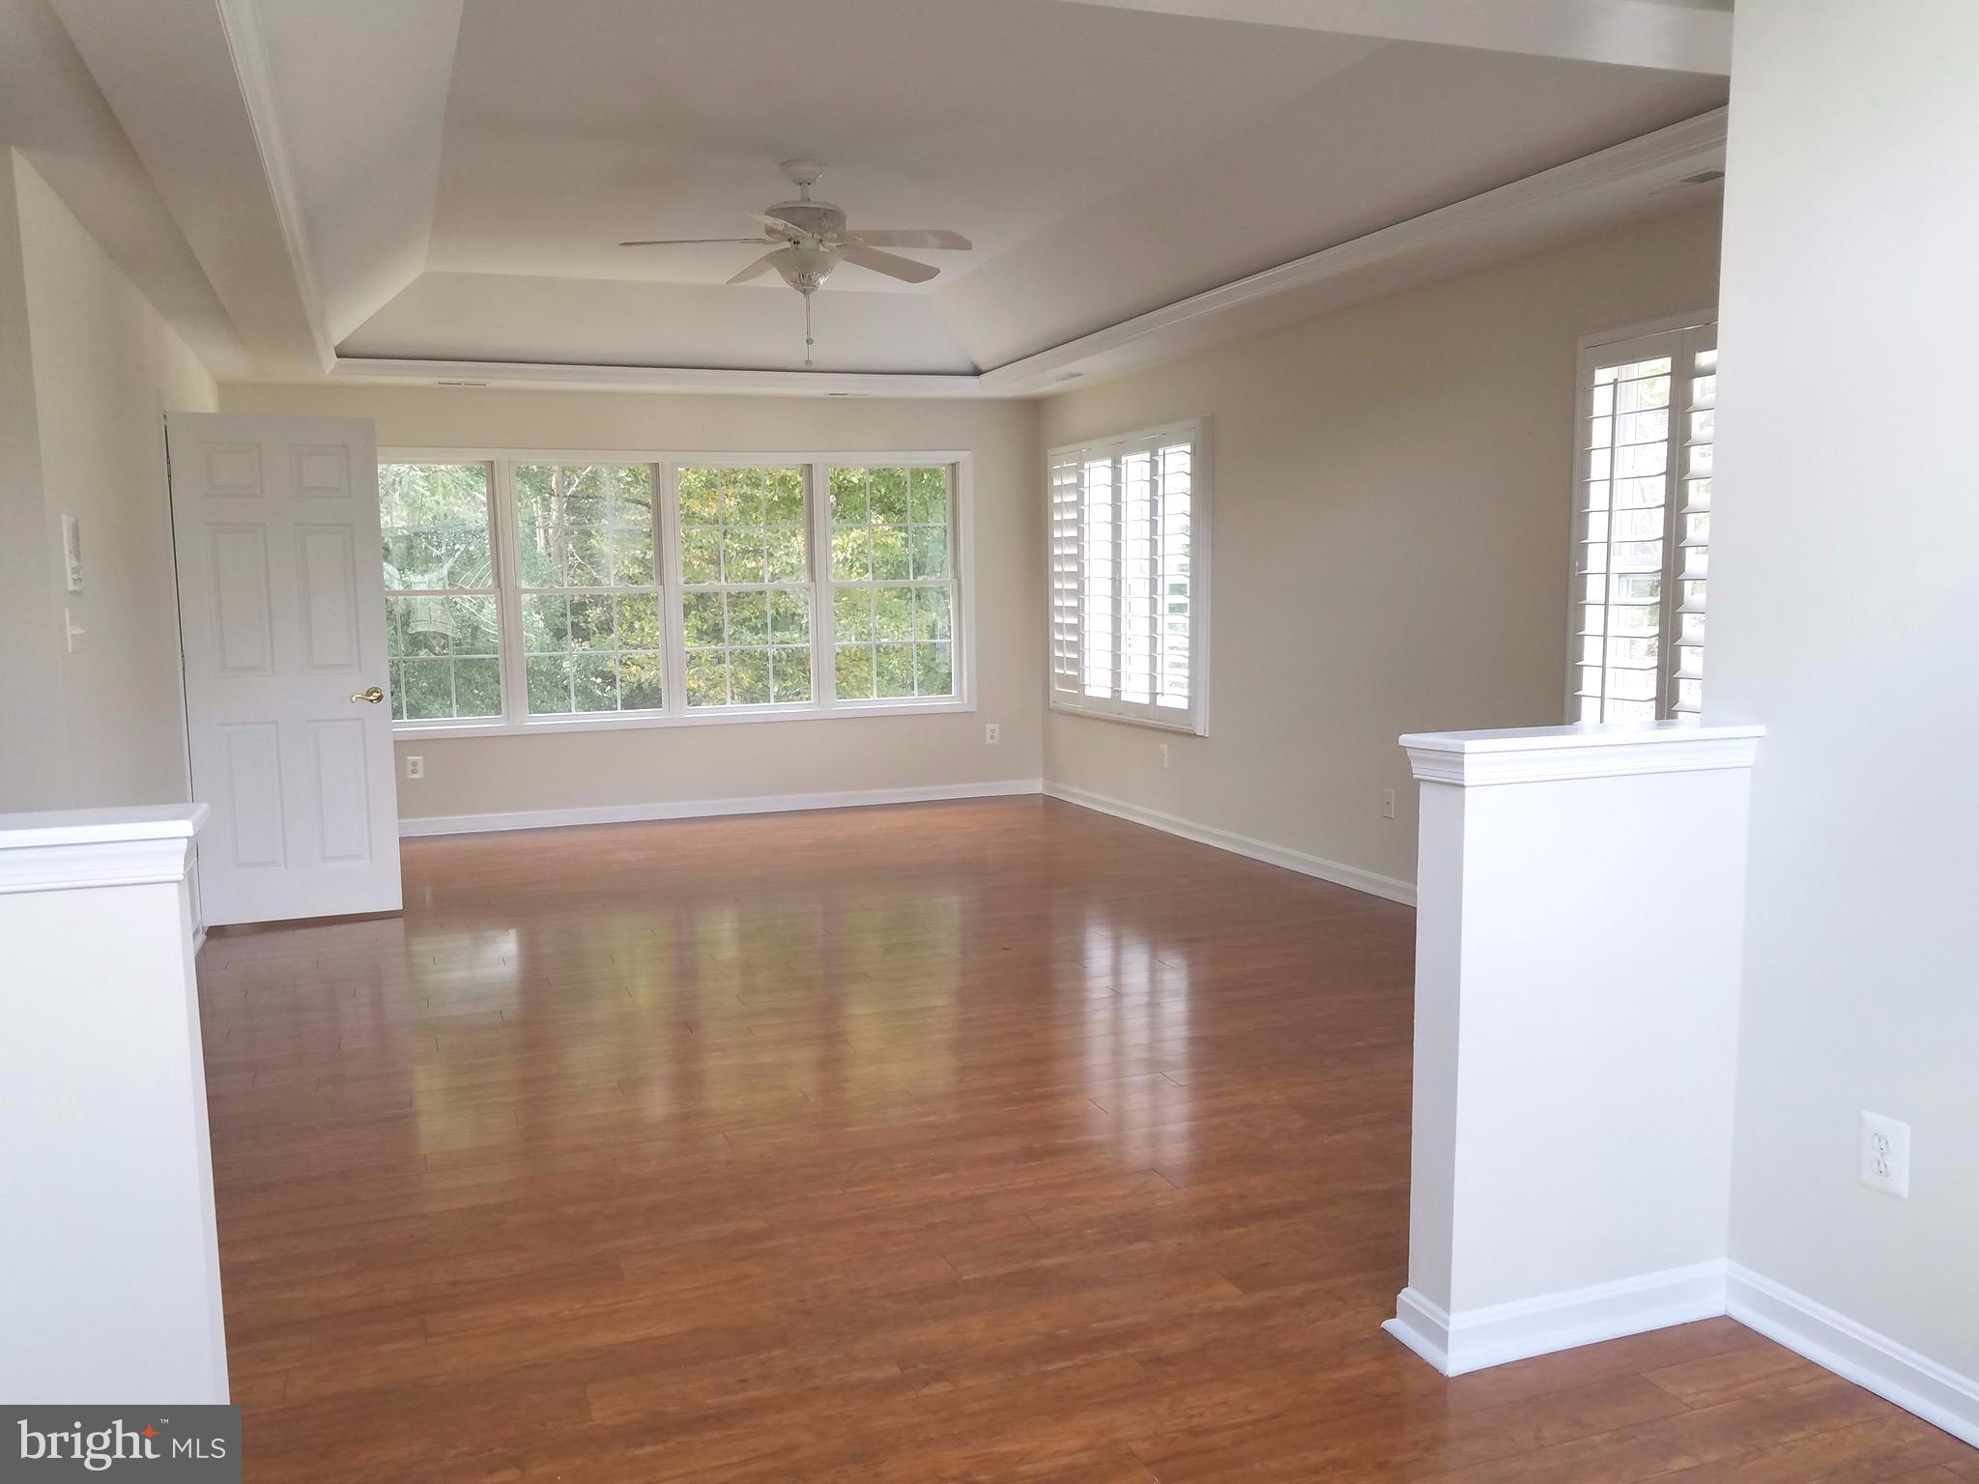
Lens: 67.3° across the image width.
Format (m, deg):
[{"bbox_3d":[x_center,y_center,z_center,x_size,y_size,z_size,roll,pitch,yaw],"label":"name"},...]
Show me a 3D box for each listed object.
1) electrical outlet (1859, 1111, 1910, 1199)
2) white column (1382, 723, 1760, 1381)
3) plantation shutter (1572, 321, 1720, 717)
[{"bbox_3d":[1.463,0.674,2.429,0.010,0.122,0.078,-3,7,-22],"label":"electrical outlet"},{"bbox_3d":[1.046,0.518,2.687,0.645,1.086,0.200,-3,7,-20],"label":"white column"},{"bbox_3d":[2.398,-0.533,4.499,0.080,1.605,1.710,-3,7,-22],"label":"plantation shutter"}]

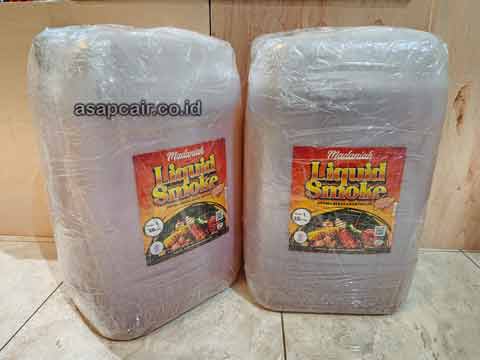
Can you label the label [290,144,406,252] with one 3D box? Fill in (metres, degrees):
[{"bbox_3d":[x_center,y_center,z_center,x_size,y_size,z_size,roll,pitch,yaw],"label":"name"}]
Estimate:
[{"bbox_3d":[0.155,0.033,0.474,0.156,0.166,0.010,1,18,5],"label":"label"}]

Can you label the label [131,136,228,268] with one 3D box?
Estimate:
[{"bbox_3d":[-0.080,0.030,0.492,0.156,0.166,0.010,-17,23,-40],"label":"label"}]

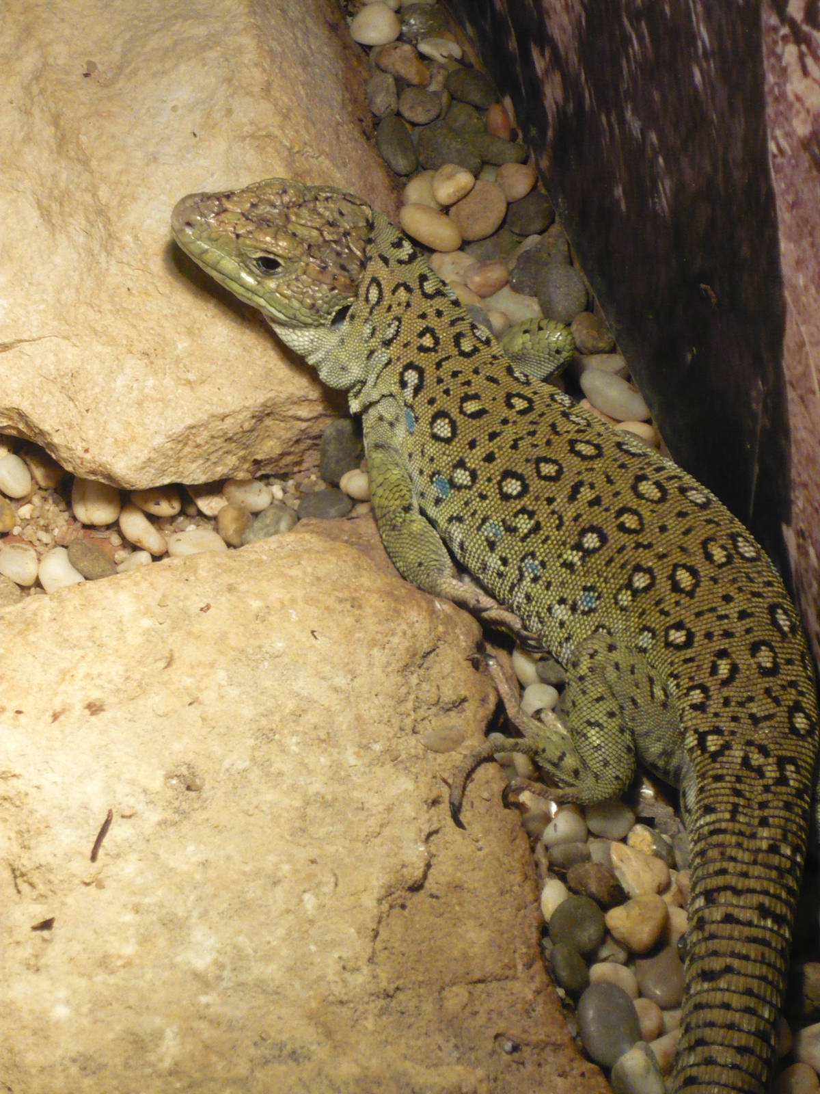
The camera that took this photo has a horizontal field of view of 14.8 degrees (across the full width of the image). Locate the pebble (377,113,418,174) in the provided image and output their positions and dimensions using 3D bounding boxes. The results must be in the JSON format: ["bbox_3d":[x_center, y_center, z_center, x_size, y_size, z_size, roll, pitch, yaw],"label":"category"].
[{"bbox_3d":[-0.004,-0.118,0.930,0.011,0.010,0.022,-13,51,-7],"label":"pebble"}]

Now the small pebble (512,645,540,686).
[{"bbox_3d":[0.033,0.034,0.912,0.008,0.007,0.016,-17,51,-10],"label":"small pebble"}]

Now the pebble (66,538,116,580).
[{"bbox_3d":[-0.096,0.004,0.957,0.020,0.007,0.011,35,60,31],"label":"pebble"}]

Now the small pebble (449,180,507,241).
[{"bbox_3d":[0.022,-0.112,1.046,0.020,0.013,0.026,8,50,13],"label":"small pebble"}]

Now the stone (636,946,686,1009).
[{"bbox_3d":[0.067,0.113,0.835,0.014,0.008,0.022,-5,50,-1],"label":"stone"}]

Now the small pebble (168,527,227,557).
[{"bbox_3d":[-0.064,-0.001,0.957,0.019,0.007,0.012,6,50,11],"label":"small pebble"}]

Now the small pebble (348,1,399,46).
[{"bbox_3d":[-0.013,-0.184,1.113,0.018,0.010,0.020,-17,49,-9],"label":"small pebble"}]

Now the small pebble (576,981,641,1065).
[{"bbox_3d":[0.052,0.124,0.820,0.016,0.011,0.025,-9,50,-4],"label":"small pebble"}]

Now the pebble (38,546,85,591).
[{"bbox_3d":[-0.097,0.007,0.884,0.013,0.009,0.018,-17,50,-14],"label":"pebble"}]

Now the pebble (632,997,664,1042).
[{"bbox_3d":[0.062,0.125,0.833,0.010,0.007,0.014,-6,48,1],"label":"pebble"}]

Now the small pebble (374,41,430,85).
[{"bbox_3d":[-0.002,-0.146,0.953,0.009,0.010,0.021,-39,58,-25],"label":"small pebble"}]

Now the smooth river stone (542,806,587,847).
[{"bbox_3d":[0.041,0.073,0.824,0.011,0.008,0.013,29,54,24],"label":"smooth river stone"}]

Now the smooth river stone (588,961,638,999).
[{"bbox_3d":[0.054,0.116,0.842,0.014,0.008,0.013,26,56,26],"label":"smooth river stone"}]

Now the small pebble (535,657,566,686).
[{"bbox_3d":[0.041,0.036,0.914,0.011,0.005,0.009,20,54,22],"label":"small pebble"}]

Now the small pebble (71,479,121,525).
[{"bbox_3d":[-0.096,-0.015,0.961,0.015,0.011,0.021,-7,50,-2],"label":"small pebble"}]

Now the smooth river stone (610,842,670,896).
[{"bbox_3d":[0.060,0.083,0.816,0.013,0.009,0.020,-26,53,-21],"label":"smooth river stone"}]

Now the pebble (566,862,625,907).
[{"bbox_3d":[0.050,0.091,0.855,0.019,0.008,0.011,30,58,25],"label":"pebble"}]

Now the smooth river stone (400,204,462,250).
[{"bbox_3d":[0.007,-0.103,1.015,0.013,0.010,0.025,-38,58,-25],"label":"smooth river stone"}]

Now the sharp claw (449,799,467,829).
[{"bbox_3d":[0.011,0.064,0.752,0.002,0.003,0.008,-28,72,-18],"label":"sharp claw"}]

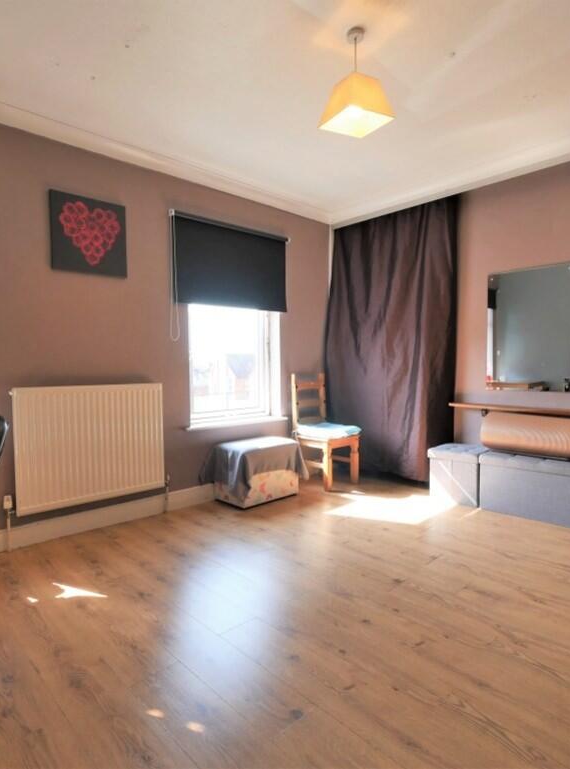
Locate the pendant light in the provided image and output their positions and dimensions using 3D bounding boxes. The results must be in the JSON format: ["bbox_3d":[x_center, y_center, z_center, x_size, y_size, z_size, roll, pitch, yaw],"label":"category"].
[{"bbox_3d":[0.324,-1.390,1.878,0.228,0.387,0.228,-2,3,-32],"label":"pendant light"}]

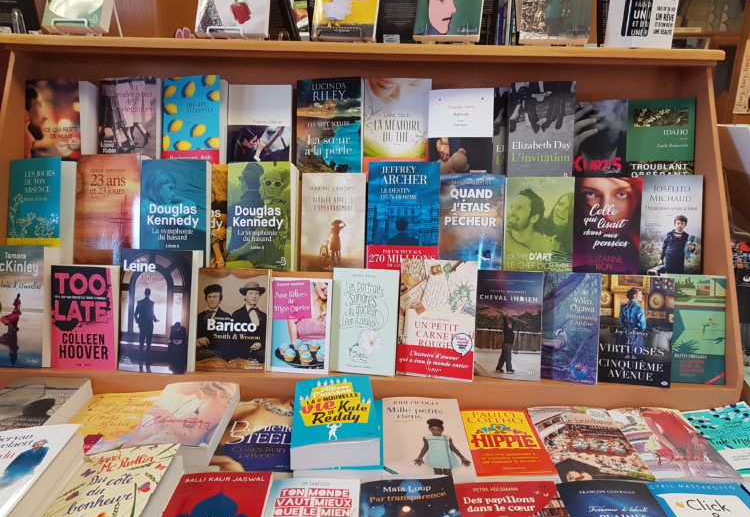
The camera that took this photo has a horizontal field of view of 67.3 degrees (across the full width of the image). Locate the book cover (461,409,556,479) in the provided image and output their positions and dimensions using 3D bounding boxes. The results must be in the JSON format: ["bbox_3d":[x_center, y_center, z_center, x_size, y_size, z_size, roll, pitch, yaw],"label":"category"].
[{"bbox_3d":[0.237,0.342,1.033,0.133,0.023,0.206,-1,15,1],"label":"book cover"}]

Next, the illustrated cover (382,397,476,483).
[{"bbox_3d":[0.087,0.326,0.990,0.146,0.037,0.241,0,16,0],"label":"illustrated cover"}]

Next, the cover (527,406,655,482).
[{"bbox_3d":[0.381,0.342,1.022,0.154,0.022,0.216,0,17,1],"label":"cover"}]

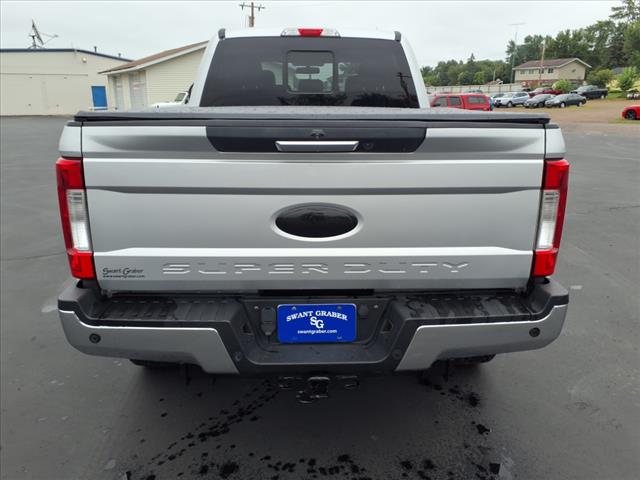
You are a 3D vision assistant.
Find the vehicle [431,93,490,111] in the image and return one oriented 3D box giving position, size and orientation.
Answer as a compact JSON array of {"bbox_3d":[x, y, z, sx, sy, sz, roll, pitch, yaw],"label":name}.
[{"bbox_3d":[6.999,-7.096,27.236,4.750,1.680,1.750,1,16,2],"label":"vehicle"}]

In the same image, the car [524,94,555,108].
[{"bbox_3d":[26.096,-16.346,59.000,4.600,1.470,1.780,-13,20,-37],"label":"car"}]

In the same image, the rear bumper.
[{"bbox_3d":[-0.014,0.316,2.020,1.950,0.290,0.380,0,16,-2],"label":"rear bumper"}]

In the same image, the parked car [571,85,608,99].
[{"bbox_3d":[36.940,-20.240,68.500,5.600,1.880,1.980,-6,17,-20],"label":"parked car"}]

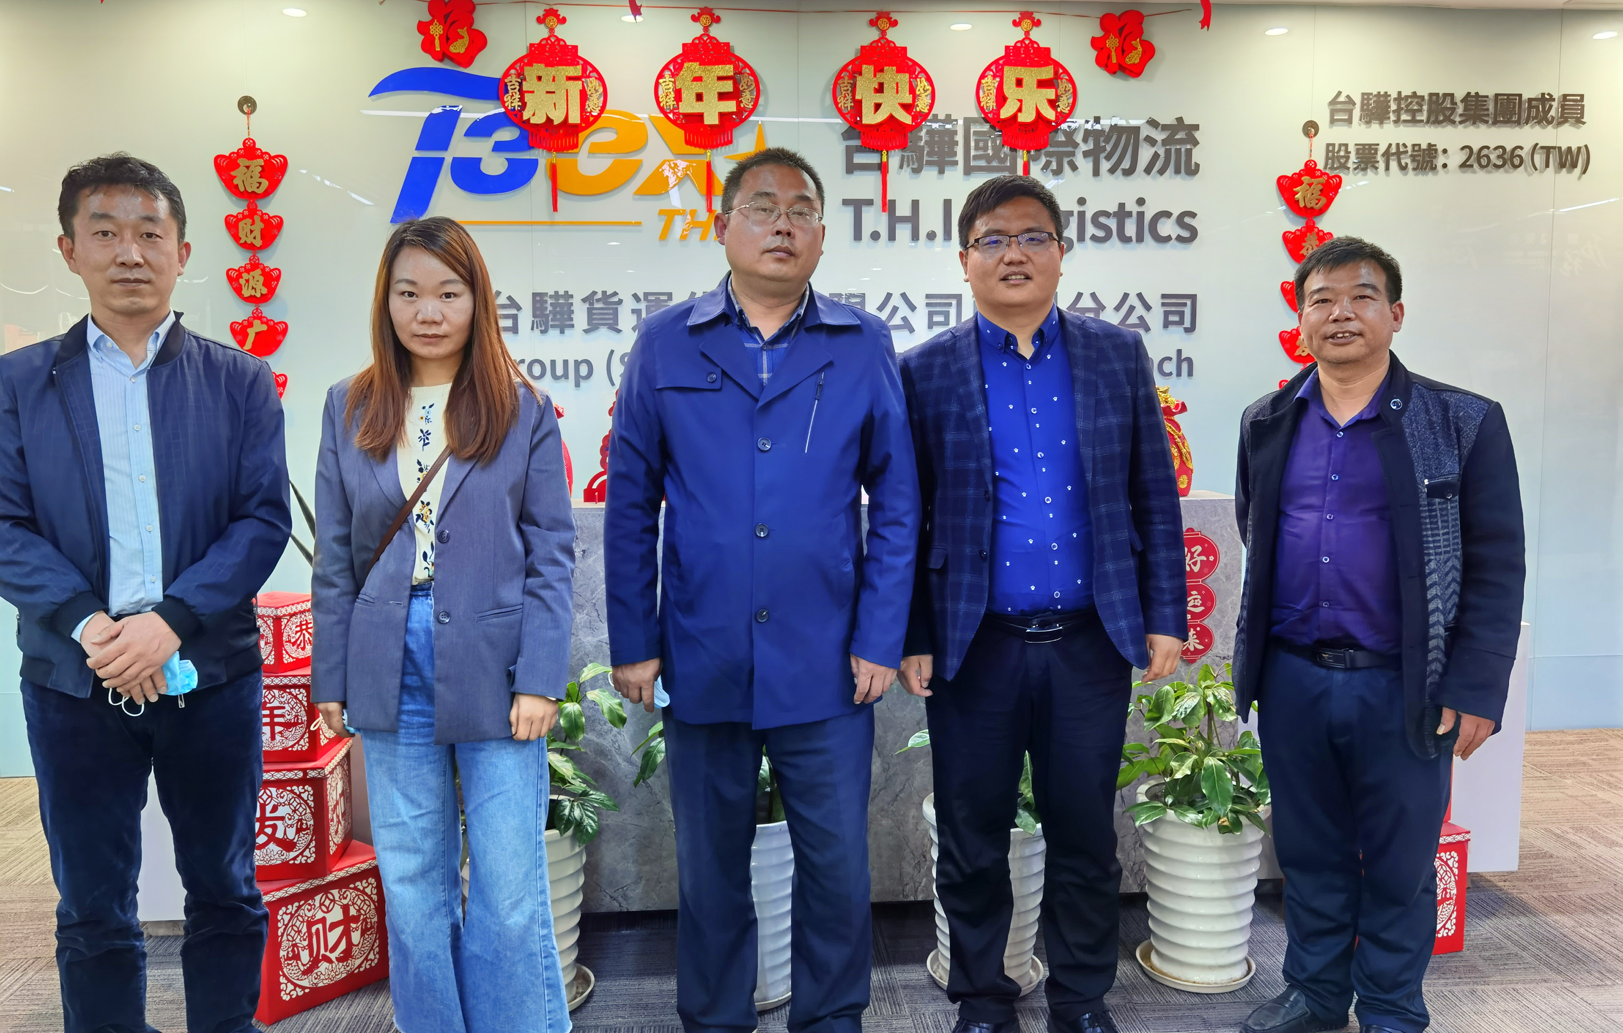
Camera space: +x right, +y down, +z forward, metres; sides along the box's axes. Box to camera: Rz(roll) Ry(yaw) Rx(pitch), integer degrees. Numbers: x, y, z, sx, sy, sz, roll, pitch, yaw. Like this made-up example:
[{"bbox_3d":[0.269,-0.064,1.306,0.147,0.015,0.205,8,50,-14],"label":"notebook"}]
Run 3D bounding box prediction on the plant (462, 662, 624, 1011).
[{"bbox_3d":[-0.640,0.701,2.856,0.400,0.745,0.380,-1,5,-5],"label":"plant"}]

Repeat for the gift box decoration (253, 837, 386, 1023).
[{"bbox_3d":[-1.180,0.922,2.887,0.290,0.294,0.290,4,7,39],"label":"gift box decoration"}]

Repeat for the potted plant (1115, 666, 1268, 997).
[{"bbox_3d":[0.895,0.694,2.943,0.390,0.720,0.370,-1,5,-5],"label":"potted plant"}]

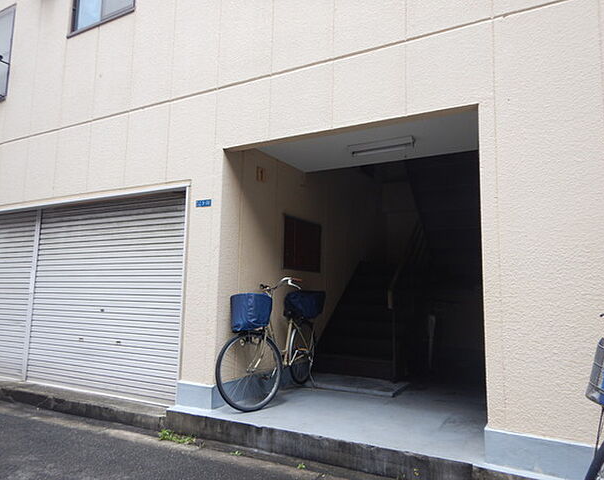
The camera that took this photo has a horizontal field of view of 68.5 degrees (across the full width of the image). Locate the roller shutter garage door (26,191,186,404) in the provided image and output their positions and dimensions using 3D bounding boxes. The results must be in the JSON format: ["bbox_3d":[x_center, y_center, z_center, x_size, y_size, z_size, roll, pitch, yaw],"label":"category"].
[{"bbox_3d":[-2.162,0.579,4.752,2.300,2.020,0.090,-3,-8,28],"label":"roller shutter garage door"}]

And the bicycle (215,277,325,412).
[{"bbox_3d":[-0.126,0.972,4.354,0.560,1.120,1.780,-2,-8,23],"label":"bicycle"}]

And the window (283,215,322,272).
[{"bbox_3d":[0.017,0.065,5.214,0.070,0.610,0.880,-3,-8,31],"label":"window"}]

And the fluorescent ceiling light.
[{"bbox_3d":[0.755,-0.883,4.258,0.640,0.090,0.150,-3,-8,28],"label":"fluorescent ceiling light"}]

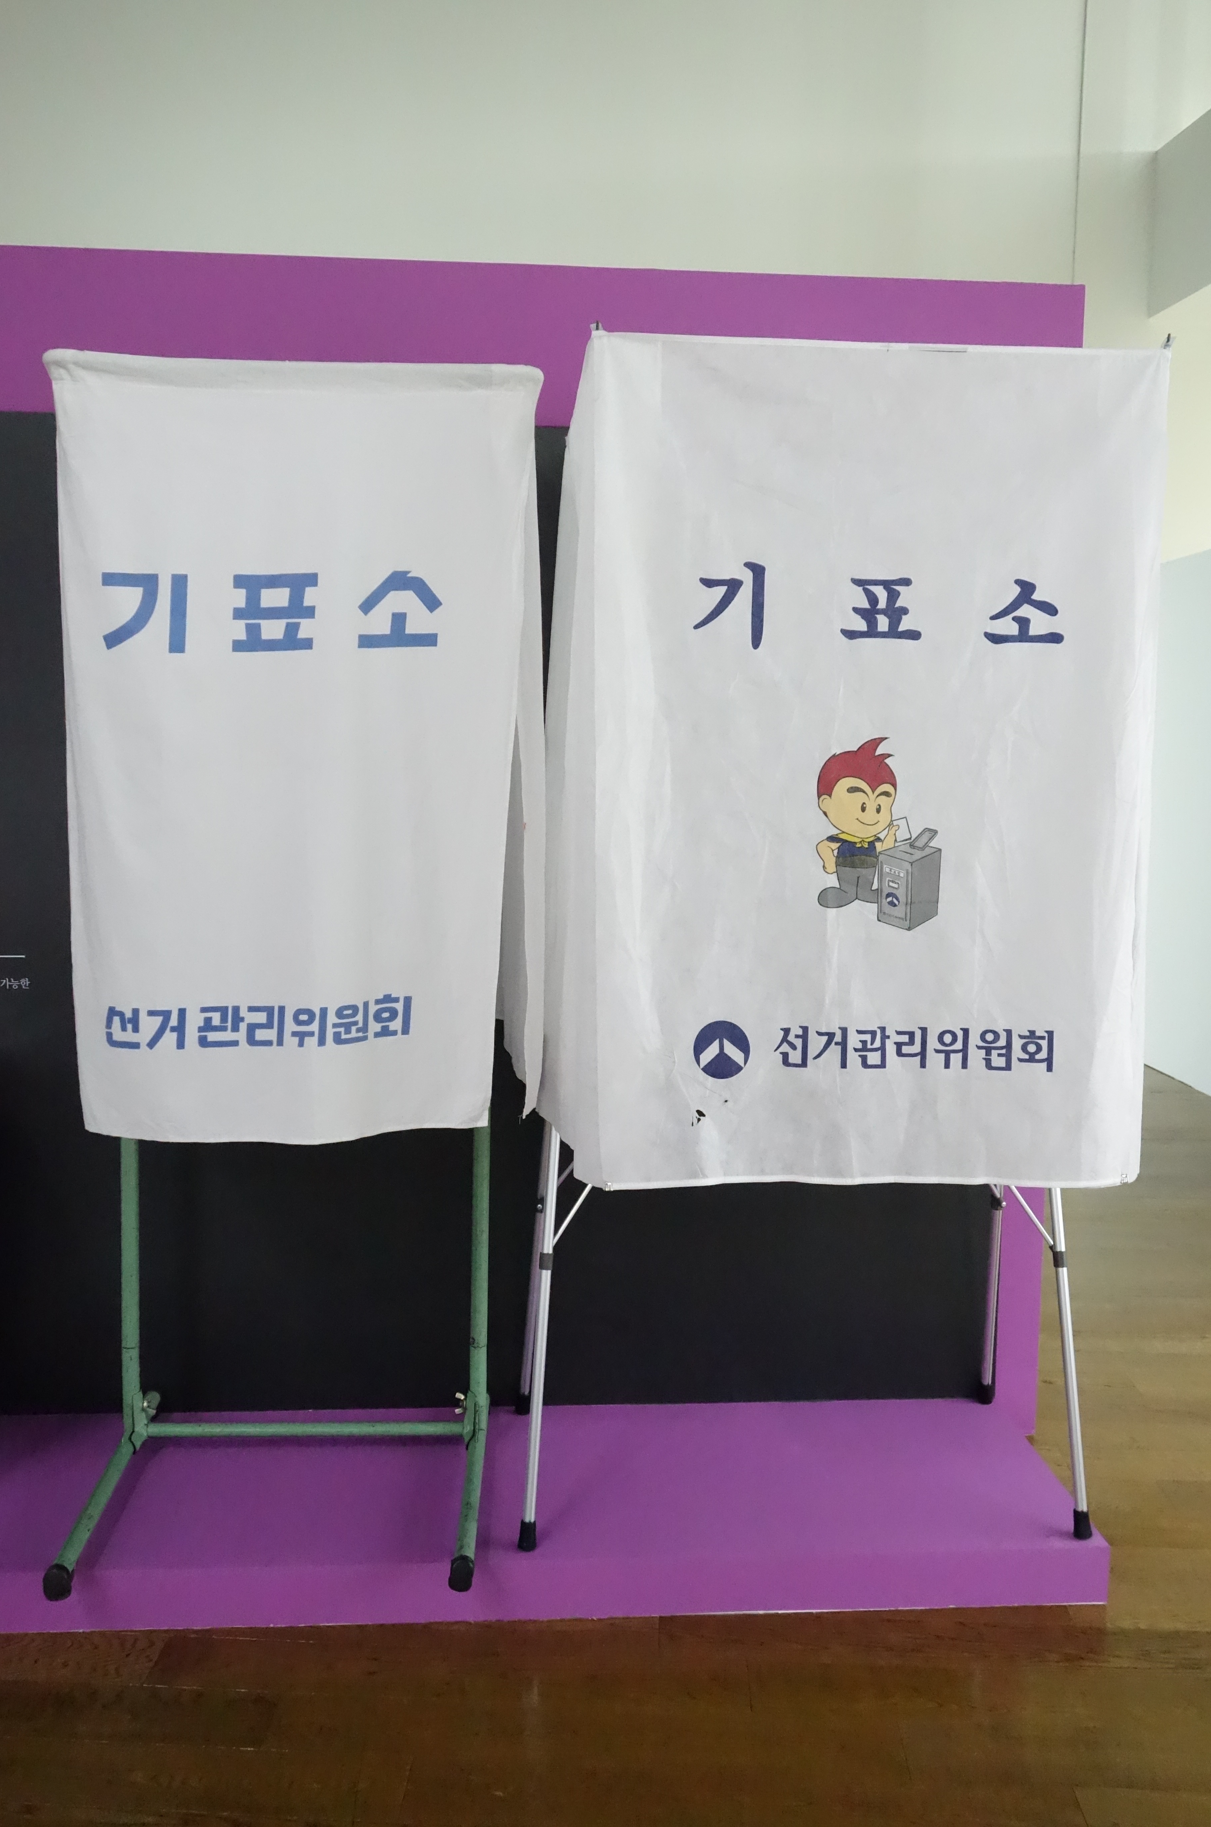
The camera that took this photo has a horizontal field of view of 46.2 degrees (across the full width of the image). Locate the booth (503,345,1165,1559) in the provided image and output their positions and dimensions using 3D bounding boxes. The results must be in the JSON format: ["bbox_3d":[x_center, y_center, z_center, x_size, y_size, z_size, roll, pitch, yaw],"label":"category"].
[{"bbox_3d":[0.342,0.085,2.482,0.976,1.915,0.642,0,6,-4],"label":"booth"}]

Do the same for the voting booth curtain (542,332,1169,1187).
[{"bbox_3d":[0.368,-0.231,2.442,0.933,1.273,0.629,0,6,-4],"label":"voting booth curtain"}]

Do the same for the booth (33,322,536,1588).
[{"bbox_3d":[-0.501,0.106,2.416,0.757,1.867,0.616,0,6,-4],"label":"booth"}]

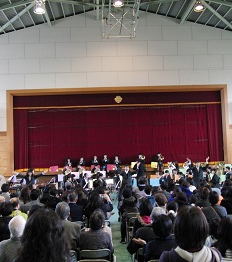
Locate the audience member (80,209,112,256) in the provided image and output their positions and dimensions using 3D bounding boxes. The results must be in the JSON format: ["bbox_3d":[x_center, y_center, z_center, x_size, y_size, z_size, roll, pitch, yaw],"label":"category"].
[{"bbox_3d":[-0.268,1.813,5.920,0.510,1.260,0.740,-2,-2,-3],"label":"audience member"}]

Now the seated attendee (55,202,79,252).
[{"bbox_3d":[-0.687,1.658,5.235,0.500,1.320,0.820,-2,-3,-3],"label":"seated attendee"}]

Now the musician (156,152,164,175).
[{"bbox_3d":[2.040,1.860,18.700,0.480,1.600,0.400,0,-4,-28],"label":"musician"}]

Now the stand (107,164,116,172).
[{"bbox_3d":[-0.176,2.117,18.236,0.480,1.150,0.420,-2,-2,-3],"label":"stand"}]

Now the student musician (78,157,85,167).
[{"bbox_3d":[-1.637,2.007,18.700,0.460,1.580,0.380,-2,-3,-8],"label":"student musician"}]

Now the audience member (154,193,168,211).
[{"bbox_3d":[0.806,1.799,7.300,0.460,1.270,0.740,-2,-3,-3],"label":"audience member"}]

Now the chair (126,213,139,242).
[{"bbox_3d":[0.407,2.131,8.450,0.440,0.770,0.470,-2,-3,-3],"label":"chair"}]

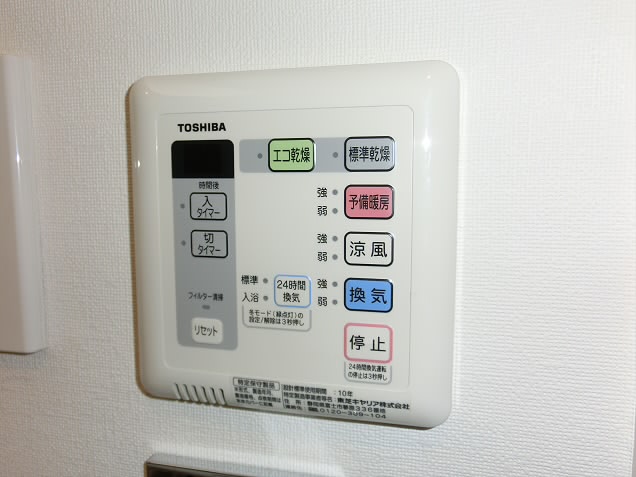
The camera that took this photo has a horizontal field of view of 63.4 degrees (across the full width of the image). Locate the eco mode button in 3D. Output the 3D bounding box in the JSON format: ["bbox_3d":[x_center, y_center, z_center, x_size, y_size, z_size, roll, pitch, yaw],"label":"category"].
[{"bbox_3d":[-0.009,-0.028,0.171,0.016,0.011,0.002,1,5,13],"label":"eco mode button"}]

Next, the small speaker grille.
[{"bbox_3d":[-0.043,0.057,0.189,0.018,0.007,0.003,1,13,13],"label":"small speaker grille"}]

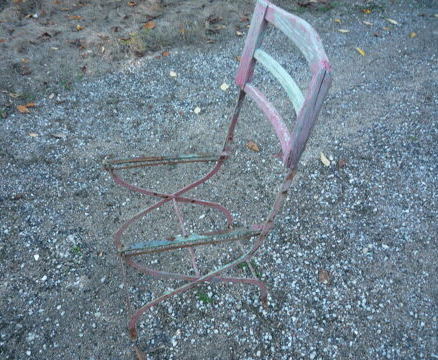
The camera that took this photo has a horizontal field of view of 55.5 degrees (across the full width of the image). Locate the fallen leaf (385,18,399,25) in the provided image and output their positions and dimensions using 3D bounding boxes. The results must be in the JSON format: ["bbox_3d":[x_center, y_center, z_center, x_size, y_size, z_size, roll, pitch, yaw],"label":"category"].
[{"bbox_3d":[1.538,-1.402,3.690,0.033,0.018,0.129,-30,54,-34],"label":"fallen leaf"}]

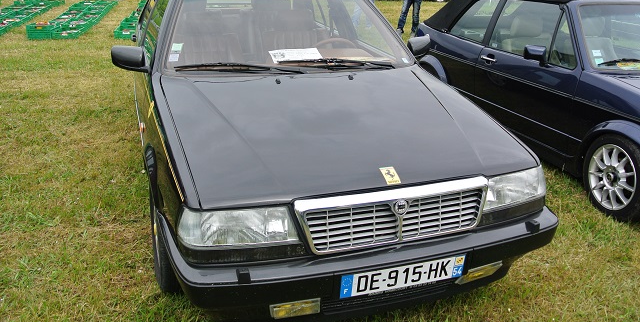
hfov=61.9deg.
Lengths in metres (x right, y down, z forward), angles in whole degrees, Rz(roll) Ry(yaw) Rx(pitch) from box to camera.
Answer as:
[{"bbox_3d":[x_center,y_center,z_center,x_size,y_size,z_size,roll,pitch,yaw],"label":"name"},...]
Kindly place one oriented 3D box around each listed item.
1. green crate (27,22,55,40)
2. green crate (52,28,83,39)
[{"bbox_3d":[-4.836,-2.298,9.361,0.400,0.240,0.600,-3,23,-9],"label":"green crate"},{"bbox_3d":[-4.449,-2.260,9.449,0.400,0.130,0.600,-3,23,-9],"label":"green crate"}]

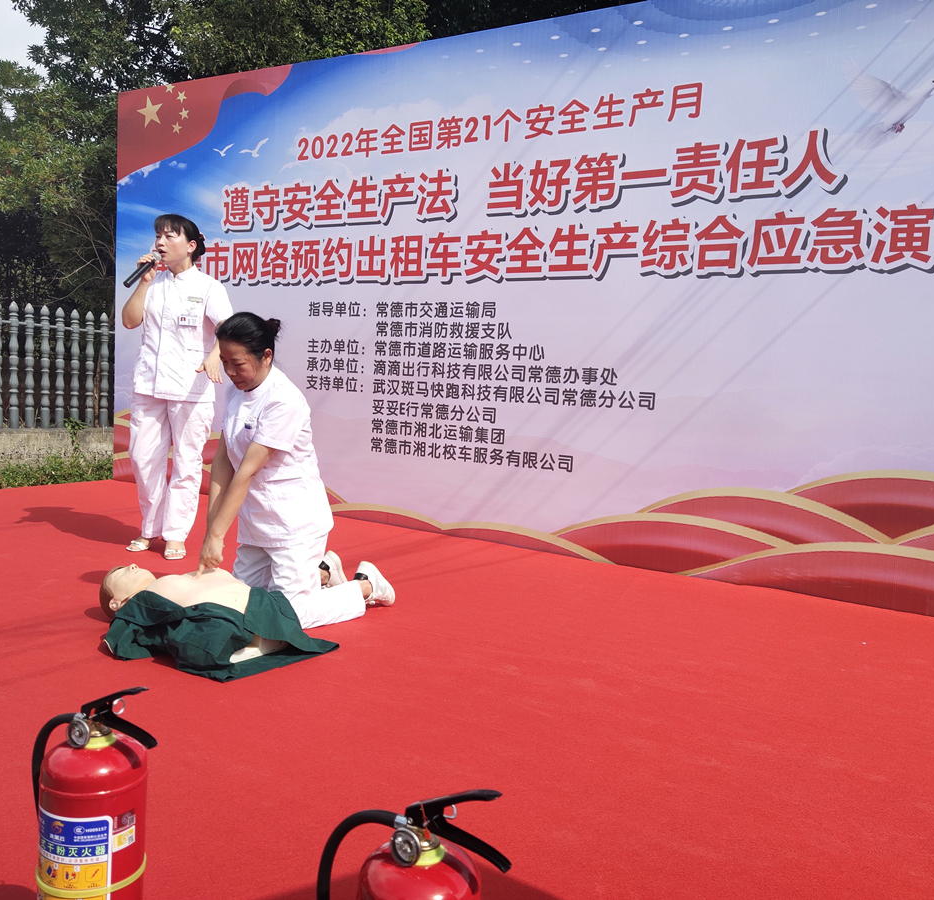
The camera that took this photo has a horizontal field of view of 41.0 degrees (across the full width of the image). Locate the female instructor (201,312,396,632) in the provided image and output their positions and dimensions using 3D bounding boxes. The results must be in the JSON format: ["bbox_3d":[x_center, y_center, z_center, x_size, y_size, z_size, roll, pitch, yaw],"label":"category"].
[{"bbox_3d":[-0.660,0.049,4.850,0.530,1.120,0.820,6,5,42],"label":"female instructor"}]

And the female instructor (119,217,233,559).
[{"bbox_3d":[-1.394,-0.299,5.970,0.490,1.620,0.370,4,4,22],"label":"female instructor"}]

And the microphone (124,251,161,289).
[{"bbox_3d":[-1.489,-0.828,5.740,0.245,0.050,0.050,-42,28,-27],"label":"microphone"}]

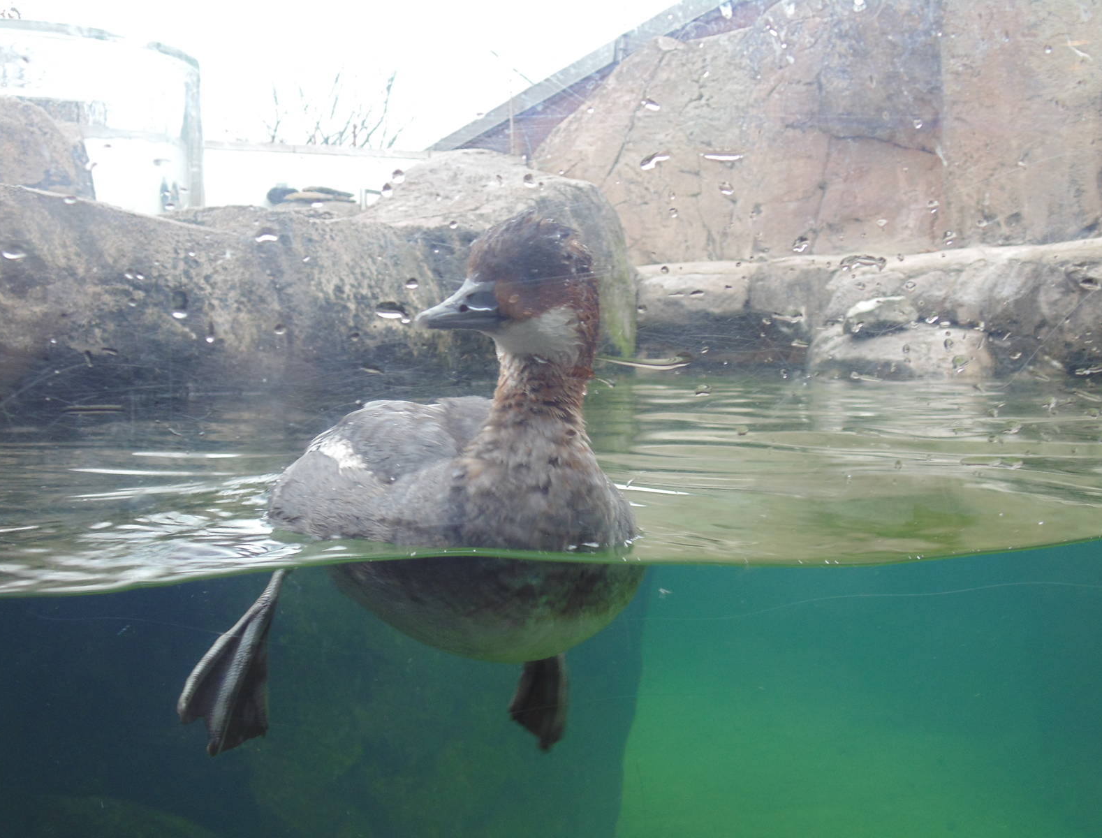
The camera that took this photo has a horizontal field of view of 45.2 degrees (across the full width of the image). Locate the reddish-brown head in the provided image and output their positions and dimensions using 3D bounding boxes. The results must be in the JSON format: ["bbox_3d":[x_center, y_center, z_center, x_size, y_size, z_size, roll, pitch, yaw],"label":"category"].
[{"bbox_3d":[-0.020,-0.056,0.579,0.084,0.070,0.050,-1,5,-19],"label":"reddish-brown head"}]

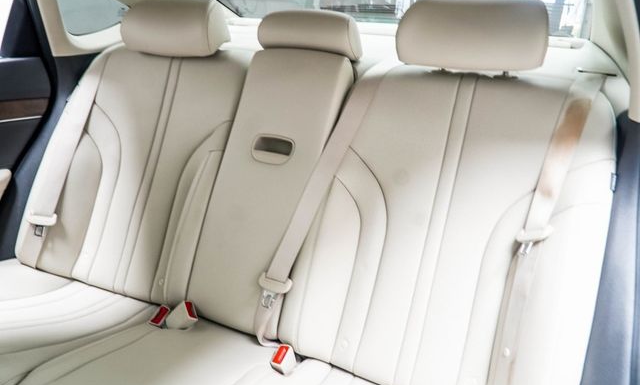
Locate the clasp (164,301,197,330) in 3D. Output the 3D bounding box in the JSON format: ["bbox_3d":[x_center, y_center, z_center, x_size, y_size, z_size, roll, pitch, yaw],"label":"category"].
[{"bbox_3d":[-0.306,0.280,1.108,0.025,0.063,0.043,28,26,-52],"label":"clasp"}]

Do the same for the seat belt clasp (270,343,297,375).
[{"bbox_3d":[-0.074,0.345,1.016,0.023,0.059,0.041,12,48,26],"label":"seat belt clasp"}]

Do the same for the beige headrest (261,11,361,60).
[{"bbox_3d":[-0.022,-0.347,1.101,0.217,0.096,0.101,10,23,24],"label":"beige headrest"}]

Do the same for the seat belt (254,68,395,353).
[{"bbox_3d":[0.008,0.016,1.006,0.086,0.626,0.061,24,-3,24],"label":"seat belt"}]

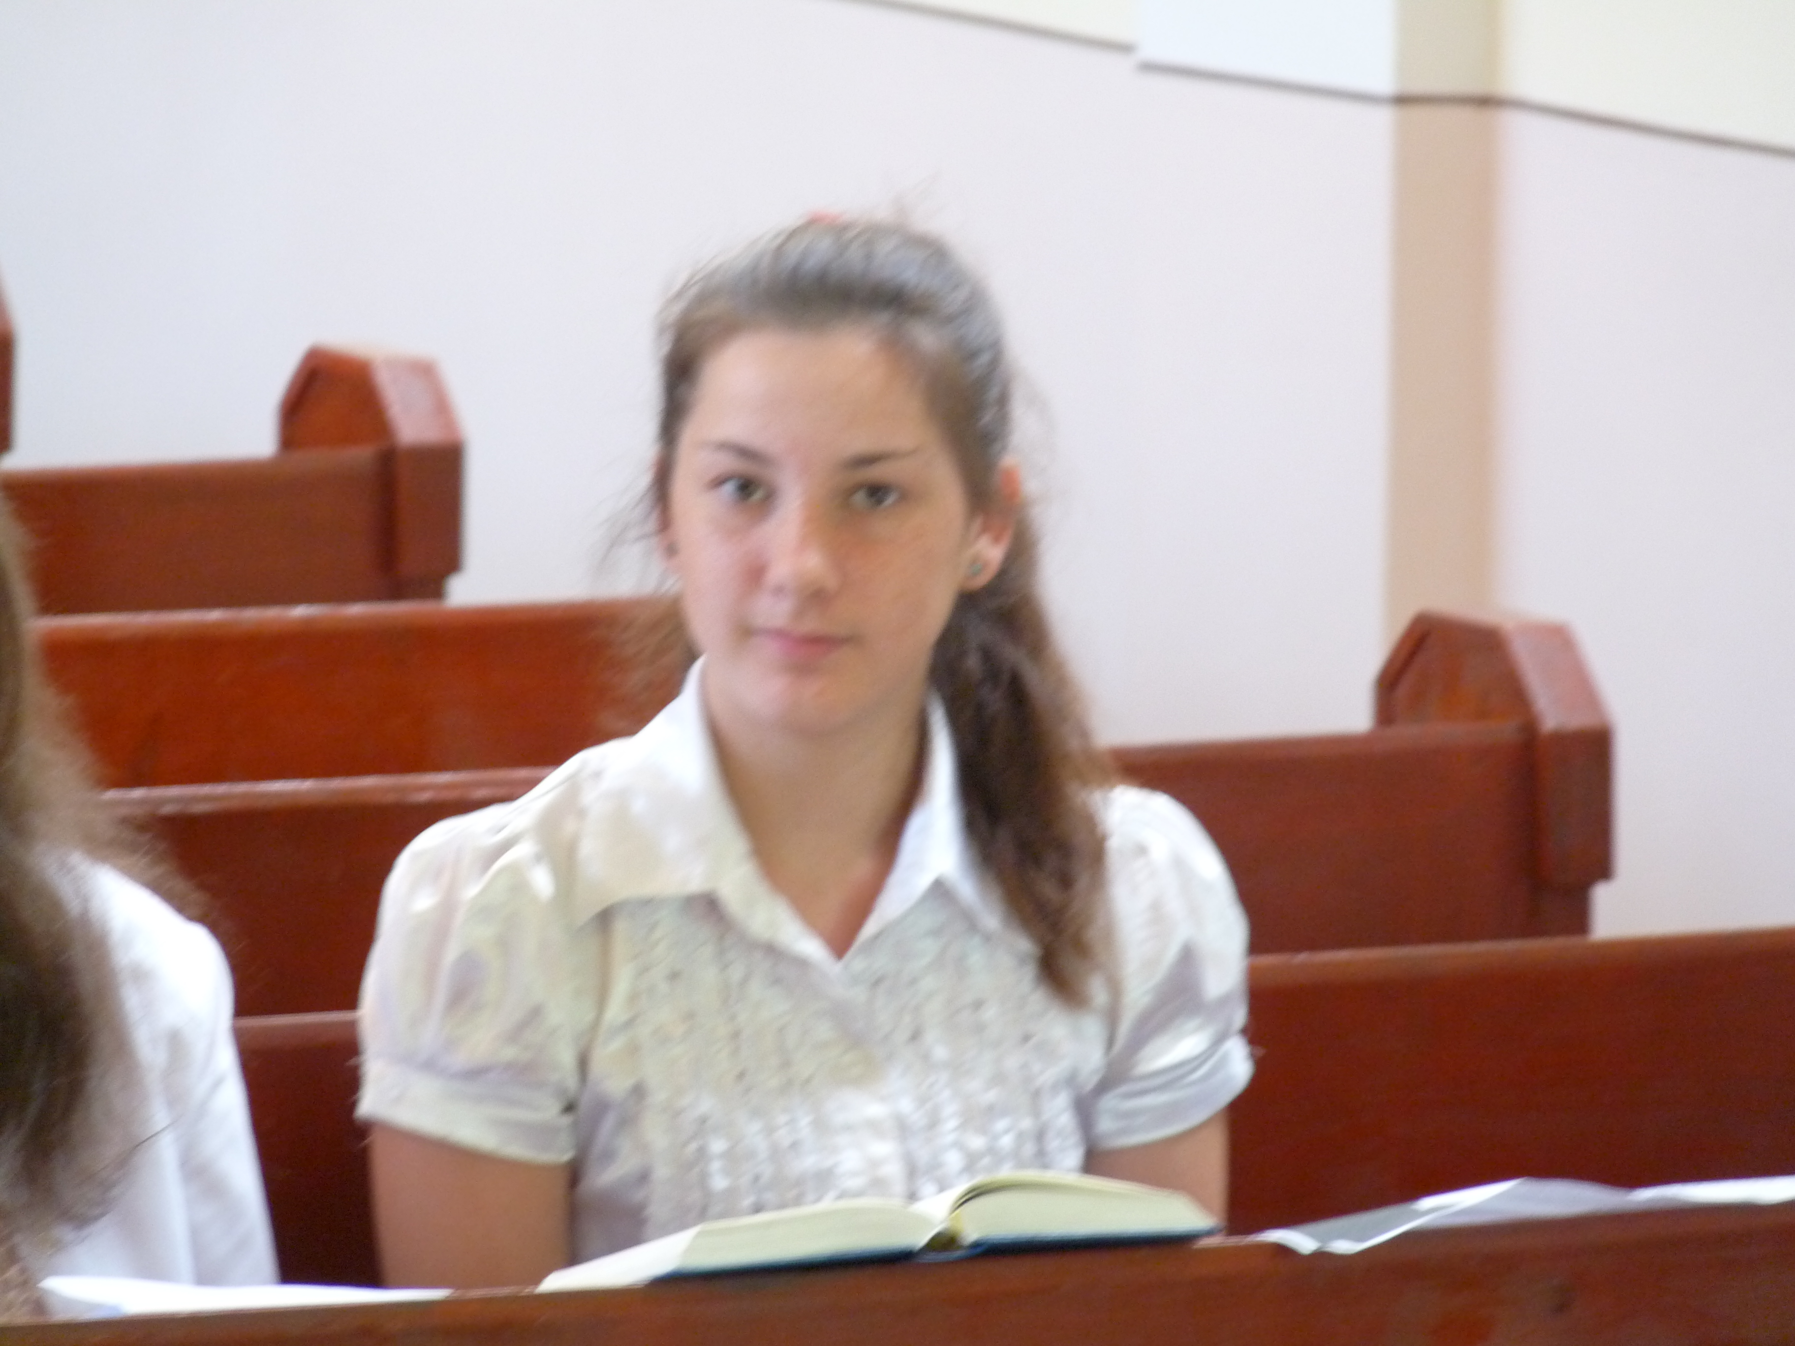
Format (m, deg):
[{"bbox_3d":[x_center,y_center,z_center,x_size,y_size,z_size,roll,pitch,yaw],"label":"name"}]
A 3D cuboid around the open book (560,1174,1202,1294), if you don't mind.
[{"bbox_3d":[-0.016,0.239,6.310,0.255,0.034,0.170,-4,-8,-22],"label":"open book"}]

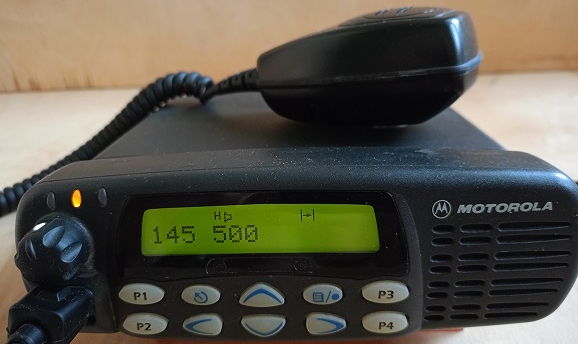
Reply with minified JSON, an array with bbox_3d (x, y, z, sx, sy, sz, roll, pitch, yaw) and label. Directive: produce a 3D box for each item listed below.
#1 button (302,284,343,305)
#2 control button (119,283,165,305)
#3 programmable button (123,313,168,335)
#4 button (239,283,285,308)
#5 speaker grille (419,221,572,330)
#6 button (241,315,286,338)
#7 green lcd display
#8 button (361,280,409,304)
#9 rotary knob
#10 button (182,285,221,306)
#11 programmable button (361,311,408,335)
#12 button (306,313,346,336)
[{"bbox_3d":[0.011,0.039,0.147,0.013,0.007,0.003,-1,20,2],"label":"button"},{"bbox_3d":[-0.048,0.040,0.153,0.015,0.007,0.003,-1,21,2],"label":"control button"},{"bbox_3d":[-0.048,0.051,0.157,0.015,0.008,0.003,-1,21,2],"label":"programmable button"},{"bbox_3d":[-0.009,0.039,0.151,0.015,0.008,0.003,-1,21,2],"label":"button"},{"bbox_3d":[0.065,0.032,0.148,0.042,0.034,0.006,-2,20,-1],"label":"speaker grille"},{"bbox_3d":[-0.008,0.051,0.153,0.015,0.007,0.003,-1,20,2],"label":"button"},{"bbox_3d":[-0.009,0.018,0.149,0.075,0.017,0.003,-1,21,2],"label":"green lcd display"},{"bbox_3d":[0.031,0.038,0.151,0.015,0.007,0.003,-1,21,2],"label":"button"},{"bbox_3d":[-0.072,0.024,0.141,0.019,0.019,0.013,-1,20,2],"label":"rotary knob"},{"bbox_3d":[-0.028,0.039,0.151,0.013,0.007,0.003,-1,21,2],"label":"button"},{"bbox_3d":[0.031,0.049,0.151,0.015,0.007,0.003,-1,20,2],"label":"programmable button"},{"bbox_3d":[0.012,0.050,0.154,0.013,0.008,0.003,-1,21,2],"label":"button"}]

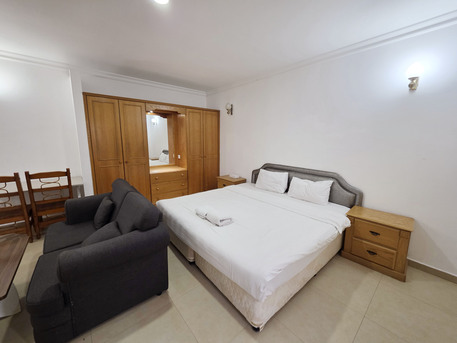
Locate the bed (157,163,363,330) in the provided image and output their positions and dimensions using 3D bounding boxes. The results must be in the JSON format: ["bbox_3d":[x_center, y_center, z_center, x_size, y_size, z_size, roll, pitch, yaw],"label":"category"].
[{"bbox_3d":[0.406,0.527,2.594,2.064,1.005,2.010,-8,14,-39],"label":"bed"}]

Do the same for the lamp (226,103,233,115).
[{"bbox_3d":[0.034,-1.520,4.197,0.165,0.270,0.110,-8,14,-39],"label":"lamp"}]

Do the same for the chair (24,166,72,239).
[{"bbox_3d":[-2.743,0.446,2.728,0.445,1.002,0.460,-8,14,-39],"label":"chair"}]

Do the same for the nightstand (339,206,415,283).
[{"bbox_3d":[1.845,0.846,2.158,0.430,0.592,0.590,-8,14,-39],"label":"nightstand"}]

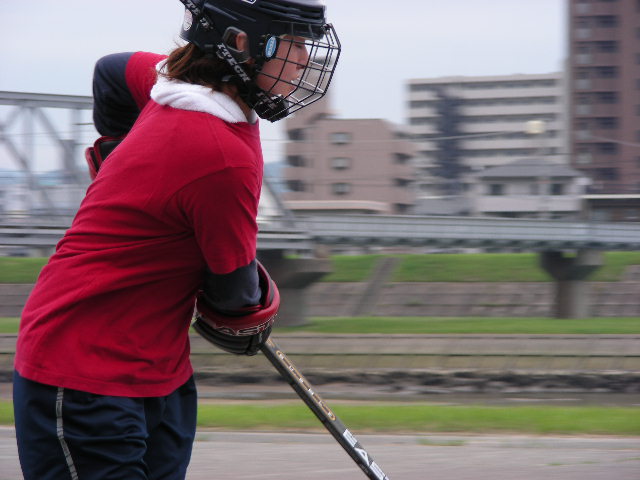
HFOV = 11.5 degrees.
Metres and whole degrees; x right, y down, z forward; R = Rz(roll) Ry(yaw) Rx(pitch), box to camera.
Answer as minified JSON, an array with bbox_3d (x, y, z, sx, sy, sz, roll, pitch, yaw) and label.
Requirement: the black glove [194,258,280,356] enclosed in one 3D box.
[{"bbox_3d":[-0.154,0.126,5.870,0.155,0.145,0.210,0,-24,6],"label":"black glove"}]

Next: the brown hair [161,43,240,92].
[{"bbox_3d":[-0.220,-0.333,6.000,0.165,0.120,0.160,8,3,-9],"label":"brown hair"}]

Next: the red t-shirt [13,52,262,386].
[{"bbox_3d":[-0.327,-0.022,6.000,0.320,0.610,0.470,14,6,-17],"label":"red t-shirt"}]

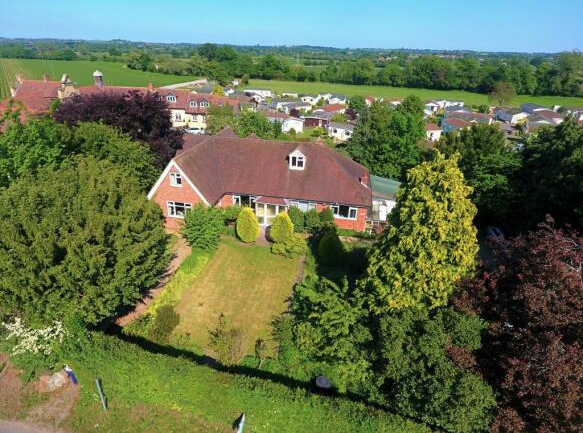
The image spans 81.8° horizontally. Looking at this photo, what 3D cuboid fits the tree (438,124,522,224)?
[{"bbox_3d":[20.334,-5.581,36.429,8.000,8.700,7.600,1,27,0],"label":"tree"}]

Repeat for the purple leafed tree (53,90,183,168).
[{"bbox_3d":[-19.635,-8.667,38.448,12.800,10.800,11.800,1,27,0],"label":"purple leafed tree"}]

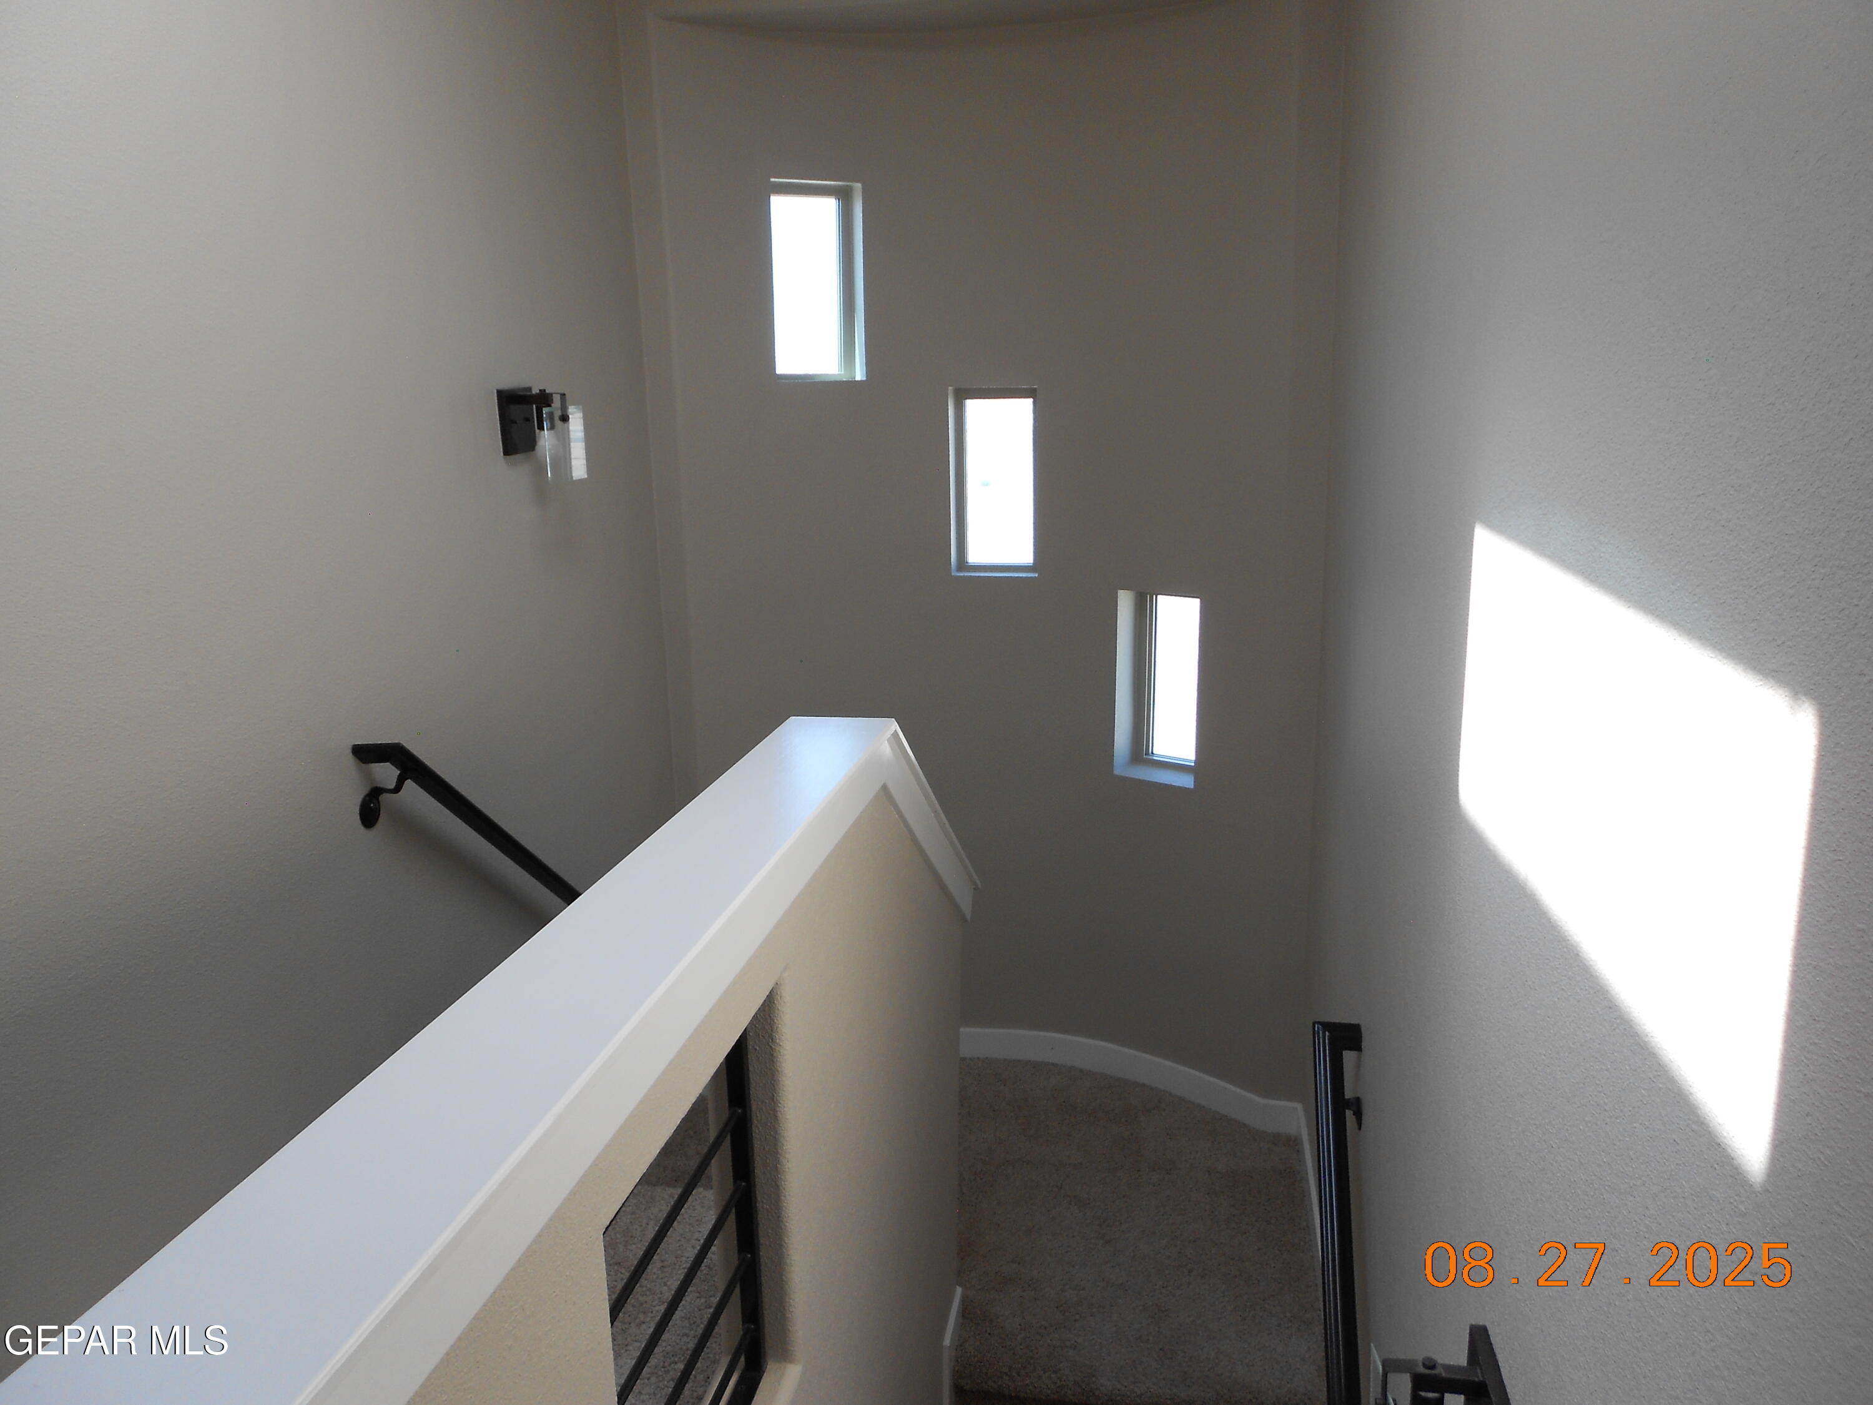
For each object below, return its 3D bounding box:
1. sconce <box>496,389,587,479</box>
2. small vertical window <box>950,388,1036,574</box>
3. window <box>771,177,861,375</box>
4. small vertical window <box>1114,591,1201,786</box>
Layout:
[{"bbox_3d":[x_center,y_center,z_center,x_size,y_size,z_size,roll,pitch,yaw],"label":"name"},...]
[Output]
[{"bbox_3d":[-0.945,-0.647,3.387,0.140,0.220,0.215,1,13,10],"label":"sconce"},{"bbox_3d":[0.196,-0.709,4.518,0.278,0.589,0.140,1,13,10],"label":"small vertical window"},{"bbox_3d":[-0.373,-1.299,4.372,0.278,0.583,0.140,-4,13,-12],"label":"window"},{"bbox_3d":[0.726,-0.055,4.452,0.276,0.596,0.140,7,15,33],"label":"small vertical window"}]

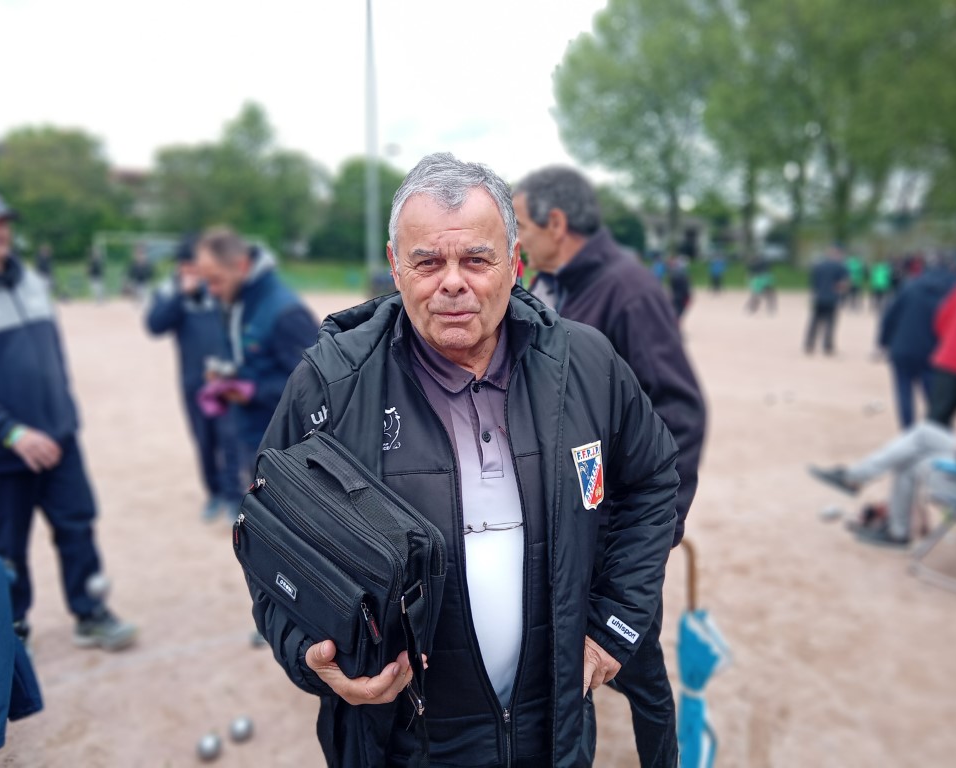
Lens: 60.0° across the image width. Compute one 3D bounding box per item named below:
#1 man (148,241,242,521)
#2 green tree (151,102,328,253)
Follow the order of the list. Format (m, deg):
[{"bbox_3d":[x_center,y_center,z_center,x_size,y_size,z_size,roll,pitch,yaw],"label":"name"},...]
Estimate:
[{"bbox_3d":[-1.739,-0.026,5.138,0.620,1.774,0.450,-2,9,-11],"label":"man"},{"bbox_3d":[-14.035,-11.852,48.754,10.475,9.066,8.500,0,9,0],"label":"green tree"}]

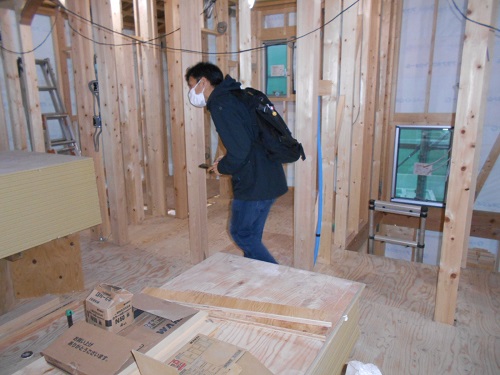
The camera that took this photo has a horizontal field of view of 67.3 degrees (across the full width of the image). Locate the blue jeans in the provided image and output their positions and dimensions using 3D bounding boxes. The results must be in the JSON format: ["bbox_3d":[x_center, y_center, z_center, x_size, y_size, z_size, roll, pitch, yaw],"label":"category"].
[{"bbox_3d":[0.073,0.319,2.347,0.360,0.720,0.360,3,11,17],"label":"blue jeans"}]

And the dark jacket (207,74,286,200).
[{"bbox_3d":[-0.015,-0.294,2.254,0.420,0.710,0.490,-5,9,18],"label":"dark jacket"}]

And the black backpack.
[{"bbox_3d":[0.120,-0.359,2.192,0.210,0.480,0.300,-29,1,20],"label":"black backpack"}]

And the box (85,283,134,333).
[{"bbox_3d":[-0.589,0.492,1.569,0.132,0.155,0.125,7,13,35],"label":"box"}]

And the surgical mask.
[{"bbox_3d":[-0.308,-0.561,2.265,0.100,0.135,0.135,-17,6,15],"label":"surgical mask"}]

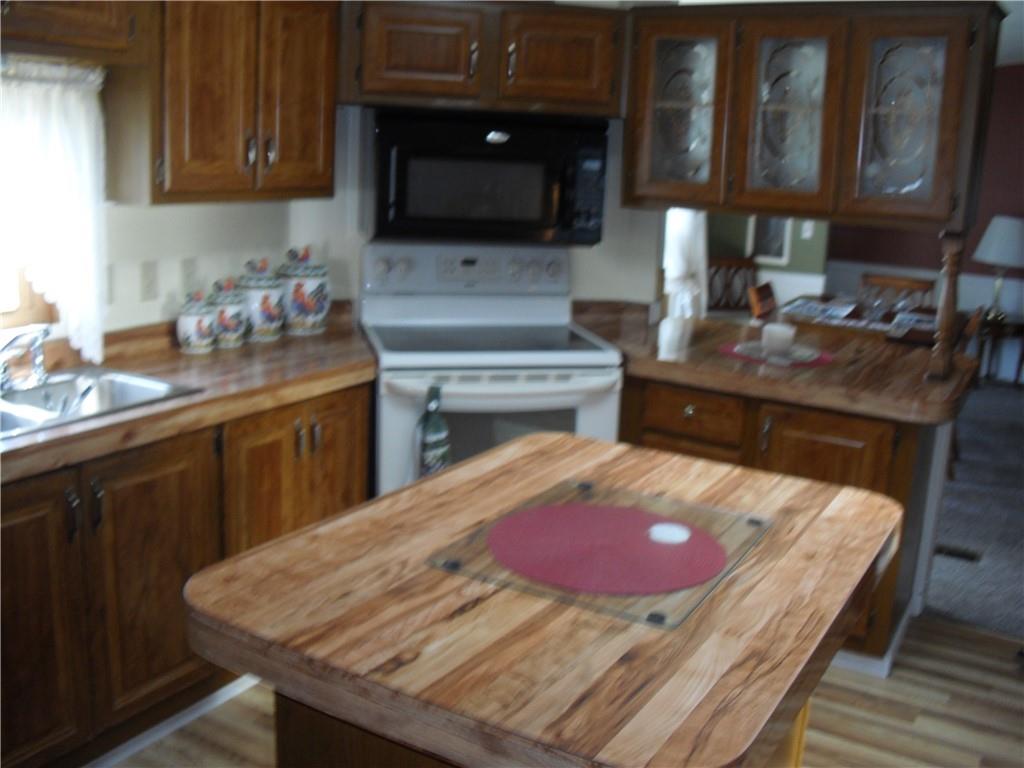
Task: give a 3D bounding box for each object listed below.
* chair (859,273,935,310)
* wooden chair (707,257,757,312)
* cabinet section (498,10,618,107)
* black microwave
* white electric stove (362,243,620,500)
[{"bbox_3d":[1.944,-0.092,5.654,0.440,0.885,0.500,10,15,29],"label":"chair"},{"bbox_3d":[1.374,-0.279,6.342,0.440,0.885,0.500,-2,14,-19],"label":"wooden chair"},{"bbox_3d":[0.114,-1.106,3.669,0.405,0.300,0.330,-1,13,-15],"label":"cabinet section"},{"bbox_3d":[-0.106,-0.704,3.608,0.757,0.410,0.400,-1,14,-15],"label":"black microwave"},{"bbox_3d":[-0.108,0.153,3.582,0.757,1.175,0.670,-1,14,-15],"label":"white electric stove"}]

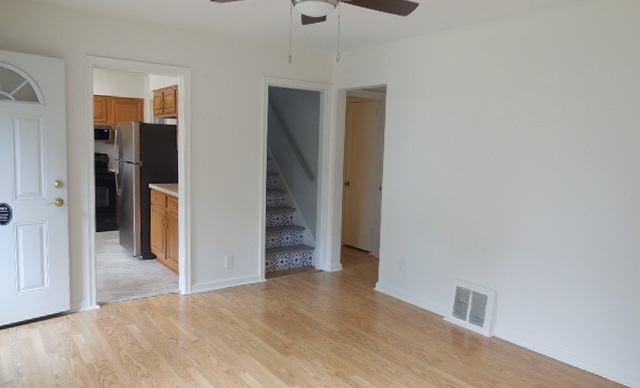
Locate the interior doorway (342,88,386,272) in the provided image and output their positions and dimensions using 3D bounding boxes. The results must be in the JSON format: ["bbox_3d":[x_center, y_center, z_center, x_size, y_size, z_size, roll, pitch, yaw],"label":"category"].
[{"bbox_3d":[0.457,-0.082,4.946,0.141,2.051,0.770,-3,8,-36],"label":"interior doorway"}]

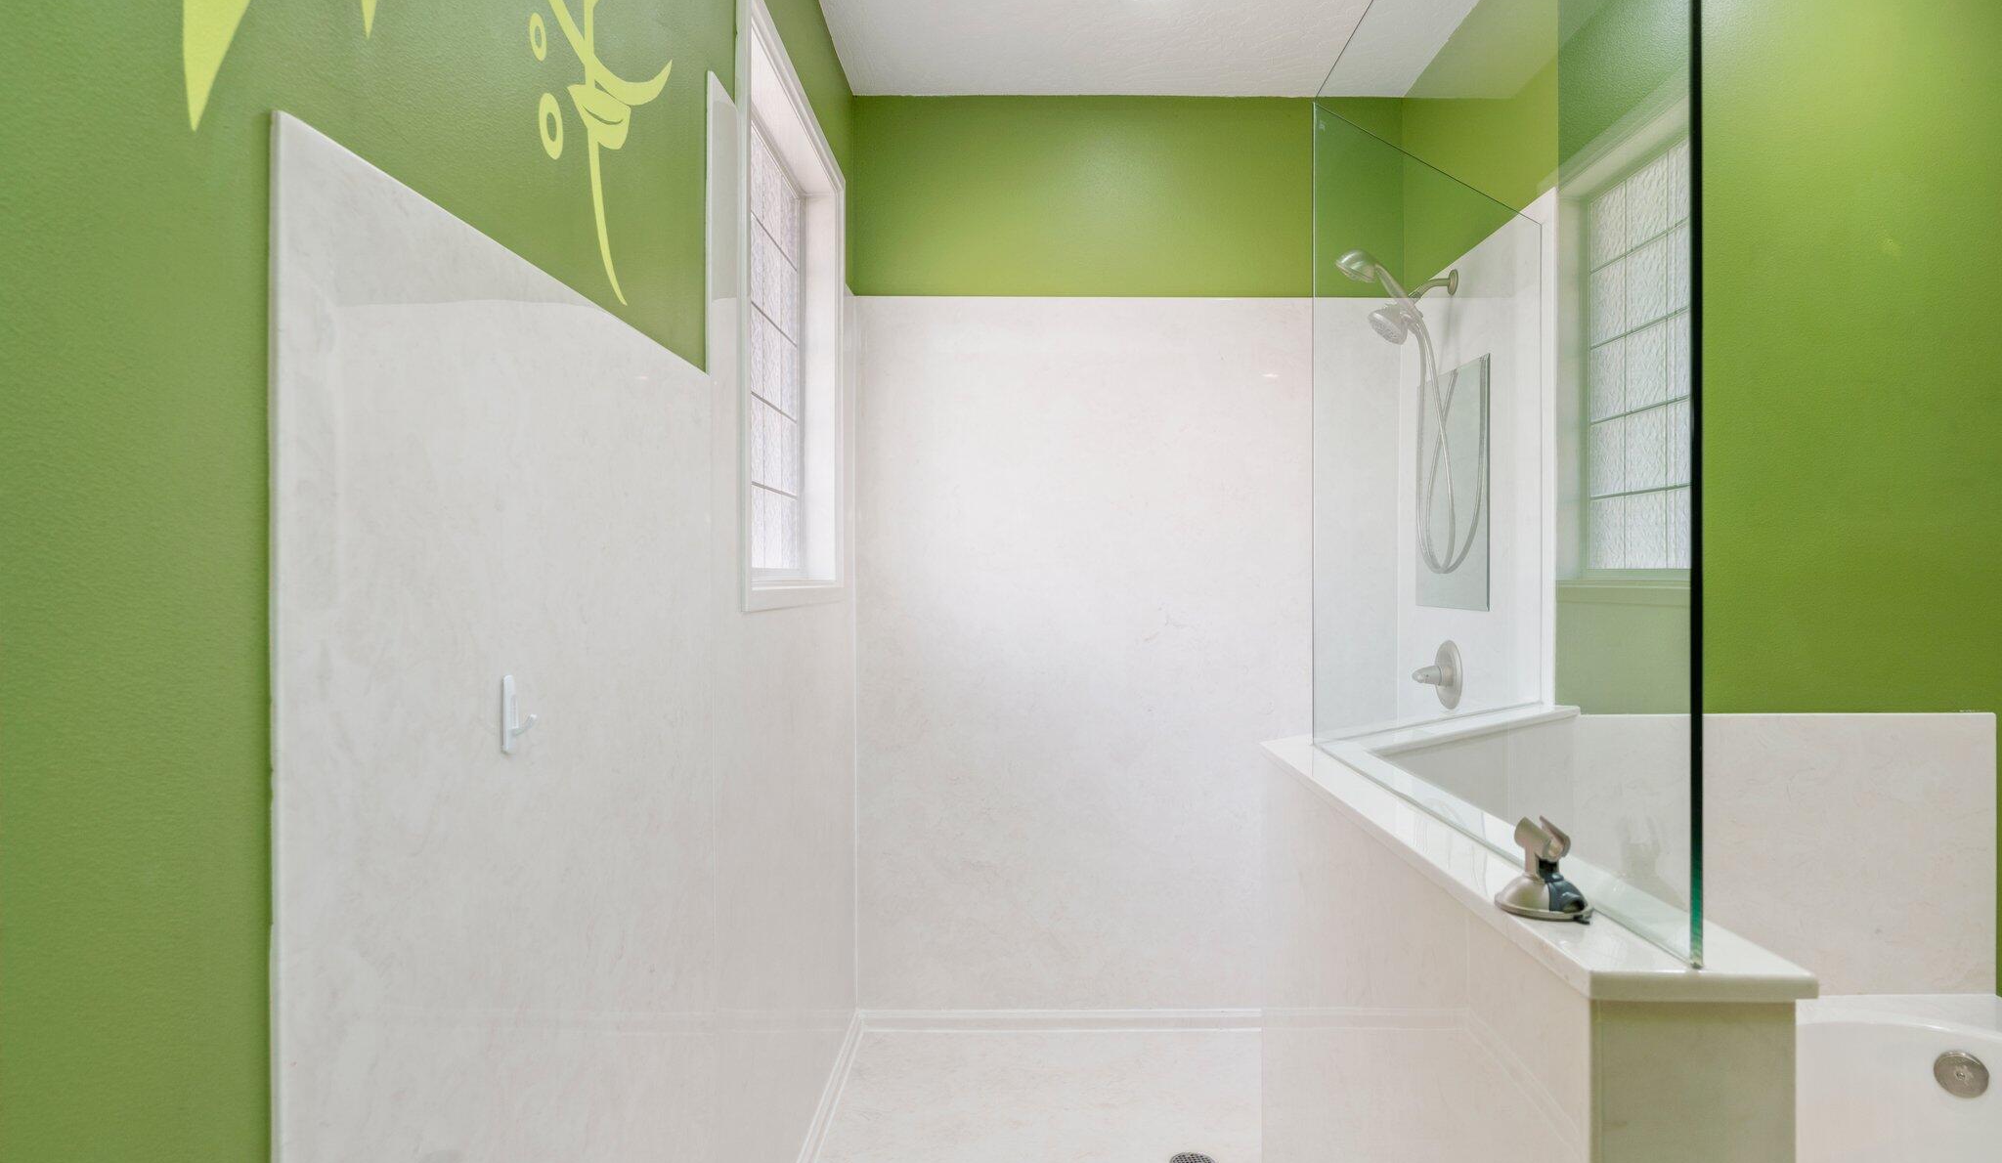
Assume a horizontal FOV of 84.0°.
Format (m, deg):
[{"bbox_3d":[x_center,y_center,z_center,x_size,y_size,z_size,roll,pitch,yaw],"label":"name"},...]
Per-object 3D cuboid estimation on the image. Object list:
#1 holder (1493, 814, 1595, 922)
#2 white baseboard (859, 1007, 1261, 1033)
[{"bbox_3d":[0.436,0.225,0.893,0.080,0.074,0.076,0,0,37],"label":"holder"},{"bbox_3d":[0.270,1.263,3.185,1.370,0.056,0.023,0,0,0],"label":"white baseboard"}]

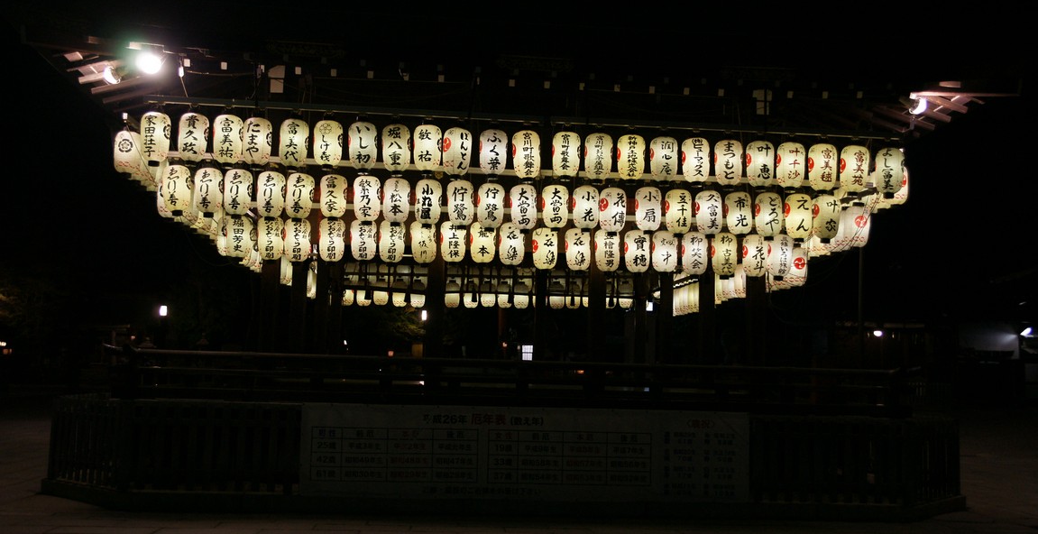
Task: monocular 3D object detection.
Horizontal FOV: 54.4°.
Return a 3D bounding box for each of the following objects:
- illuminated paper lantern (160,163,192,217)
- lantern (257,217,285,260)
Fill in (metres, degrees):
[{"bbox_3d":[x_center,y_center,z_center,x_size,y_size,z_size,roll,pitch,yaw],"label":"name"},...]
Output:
[{"bbox_3d":[-3.923,-0.895,11.584,0.335,0.585,0.335,2,-5,-4],"label":"illuminated paper lantern"},{"bbox_3d":[-2.994,-0.342,12.142,0.335,0.585,0.335,2,-5,-4],"label":"lantern"}]

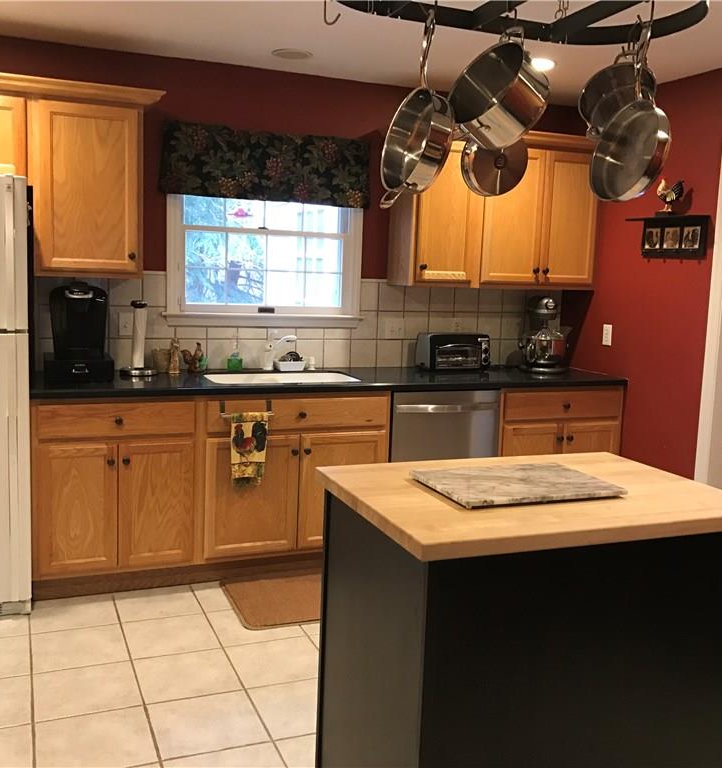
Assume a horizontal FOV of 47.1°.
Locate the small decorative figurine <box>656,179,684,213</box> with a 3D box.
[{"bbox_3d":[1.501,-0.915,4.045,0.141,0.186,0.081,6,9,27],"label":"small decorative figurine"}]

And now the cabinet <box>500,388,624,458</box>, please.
[{"bbox_3d":[0.938,0.418,4.622,0.755,0.878,0.620,-1,8,-22],"label":"cabinet"}]

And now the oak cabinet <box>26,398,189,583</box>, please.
[{"bbox_3d":[-1.140,0.394,3.783,0.687,0.767,0.610,-1,8,-23],"label":"oak cabinet"}]

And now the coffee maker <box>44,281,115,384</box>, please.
[{"bbox_3d":[-1.260,-0.239,3.685,0.290,0.427,0.340,-1,8,-22],"label":"coffee maker"}]

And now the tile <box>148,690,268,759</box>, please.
[{"bbox_3d":[-0.483,1.070,2.610,0.331,0.010,0.331,-1,8,-22],"label":"tile"}]

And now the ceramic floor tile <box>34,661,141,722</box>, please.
[{"bbox_3d":[-0.923,1.033,2.790,0.331,0.010,0.331,-1,8,-22],"label":"ceramic floor tile"}]

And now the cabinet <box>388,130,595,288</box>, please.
[{"bbox_3d":[0.749,-0.935,4.523,1.153,0.816,0.332,-1,8,-22],"label":"cabinet"}]

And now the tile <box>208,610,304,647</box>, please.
[{"bbox_3d":[-0.440,0.989,3.394,0.332,0.010,0.332,-1,8,-22],"label":"tile"}]

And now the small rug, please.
[{"bbox_3d":[-0.161,0.934,3.699,0.840,0.010,0.556,-1,8,-22],"label":"small rug"}]

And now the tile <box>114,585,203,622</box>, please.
[{"bbox_3d":[-0.881,0.949,3.575,0.332,0.010,0.332,-1,8,-22],"label":"tile"}]

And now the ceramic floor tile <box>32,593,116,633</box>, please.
[{"bbox_3d":[-1.194,0.955,3.446,0.332,0.010,0.332,-1,8,-22],"label":"ceramic floor tile"}]

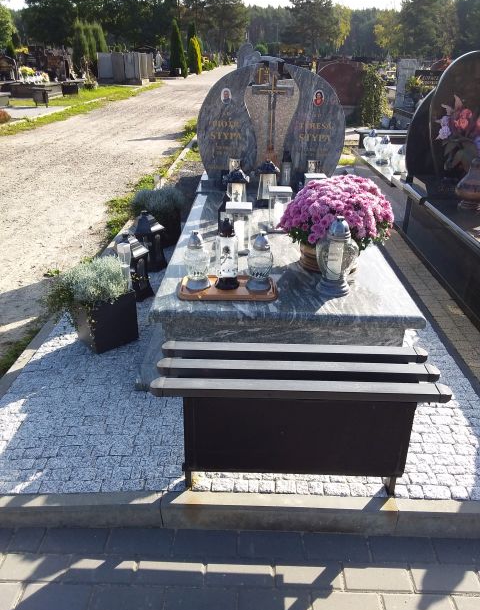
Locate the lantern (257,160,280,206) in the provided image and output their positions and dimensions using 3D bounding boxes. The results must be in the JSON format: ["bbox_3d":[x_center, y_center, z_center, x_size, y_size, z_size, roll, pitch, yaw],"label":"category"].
[{"bbox_3d":[0.208,-0.873,3.686,0.167,0.309,0.167,1,25,1],"label":"lantern"}]

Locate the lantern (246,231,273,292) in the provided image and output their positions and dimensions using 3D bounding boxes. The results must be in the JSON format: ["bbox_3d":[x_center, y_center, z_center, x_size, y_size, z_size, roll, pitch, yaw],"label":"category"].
[{"bbox_3d":[0.086,-0.190,2.174,0.110,0.240,0.110,2,25,0],"label":"lantern"}]

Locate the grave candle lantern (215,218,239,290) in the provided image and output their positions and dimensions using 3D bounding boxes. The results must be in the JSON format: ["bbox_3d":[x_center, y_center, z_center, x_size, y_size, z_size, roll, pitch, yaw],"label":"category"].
[{"bbox_3d":[-0.051,-0.225,2.230,0.108,0.304,0.108,1,25,1],"label":"grave candle lantern"}]

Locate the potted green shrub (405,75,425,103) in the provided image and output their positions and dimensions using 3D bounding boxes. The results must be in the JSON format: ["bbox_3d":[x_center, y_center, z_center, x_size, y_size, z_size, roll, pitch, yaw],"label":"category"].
[{"bbox_3d":[3.408,-4.205,10.117,0.370,0.500,0.370,1,25,1],"label":"potted green shrub"}]

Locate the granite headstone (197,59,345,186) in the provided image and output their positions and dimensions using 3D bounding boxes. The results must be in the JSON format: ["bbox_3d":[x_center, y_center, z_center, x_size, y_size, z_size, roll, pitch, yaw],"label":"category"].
[{"bbox_3d":[0.252,-1.504,4.279,1.192,0.929,0.202,1,25,1],"label":"granite headstone"}]

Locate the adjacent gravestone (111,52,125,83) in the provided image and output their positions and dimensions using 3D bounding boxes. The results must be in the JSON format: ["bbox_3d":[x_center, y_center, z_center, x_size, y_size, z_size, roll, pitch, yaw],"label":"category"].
[{"bbox_3d":[-5.950,-11.631,25.491,0.667,1.434,0.253,1,25,1],"label":"adjacent gravestone"}]

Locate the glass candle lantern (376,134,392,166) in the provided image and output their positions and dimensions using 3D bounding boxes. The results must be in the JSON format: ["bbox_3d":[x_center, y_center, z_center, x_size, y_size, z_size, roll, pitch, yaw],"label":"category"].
[{"bbox_3d":[1.438,-1.551,5.158,0.155,0.260,0.155,1,25,1],"label":"glass candle lantern"}]

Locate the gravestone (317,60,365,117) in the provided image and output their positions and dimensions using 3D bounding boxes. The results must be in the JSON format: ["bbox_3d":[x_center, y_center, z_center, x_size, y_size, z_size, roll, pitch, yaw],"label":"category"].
[{"bbox_3d":[2.105,-4.393,10.556,1.111,1.071,0.222,1,25,1],"label":"gravestone"}]

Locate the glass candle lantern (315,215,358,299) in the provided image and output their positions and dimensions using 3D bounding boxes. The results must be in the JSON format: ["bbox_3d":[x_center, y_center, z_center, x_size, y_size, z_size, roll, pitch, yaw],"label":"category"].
[{"bbox_3d":[0.410,-0.213,2.167,0.178,0.326,0.178,2,25,0],"label":"glass candle lantern"}]

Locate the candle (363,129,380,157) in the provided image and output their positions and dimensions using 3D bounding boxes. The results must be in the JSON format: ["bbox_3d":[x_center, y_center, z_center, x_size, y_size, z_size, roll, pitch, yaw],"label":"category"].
[{"bbox_3d":[1.491,-1.828,5.836,0.175,0.268,0.175,2,25,0],"label":"candle"}]

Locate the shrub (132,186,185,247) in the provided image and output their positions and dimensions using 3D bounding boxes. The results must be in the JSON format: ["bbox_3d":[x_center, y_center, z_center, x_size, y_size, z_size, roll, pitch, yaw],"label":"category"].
[{"bbox_3d":[-0.605,-0.670,3.891,0.370,0.426,0.370,-21,33,-40],"label":"shrub"}]

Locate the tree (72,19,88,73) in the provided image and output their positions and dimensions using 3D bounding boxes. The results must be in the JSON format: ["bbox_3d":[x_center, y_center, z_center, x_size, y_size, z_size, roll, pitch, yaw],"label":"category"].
[{"bbox_3d":[-9.300,-14.780,30.207,0.920,3.300,0.920,2,25,0],"label":"tree"}]

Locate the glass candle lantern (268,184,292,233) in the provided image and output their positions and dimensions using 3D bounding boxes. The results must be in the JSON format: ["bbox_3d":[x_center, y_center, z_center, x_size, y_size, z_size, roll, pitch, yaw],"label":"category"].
[{"bbox_3d":[0.227,-0.553,2.990,0.132,0.236,0.137,2,25,0],"label":"glass candle lantern"}]

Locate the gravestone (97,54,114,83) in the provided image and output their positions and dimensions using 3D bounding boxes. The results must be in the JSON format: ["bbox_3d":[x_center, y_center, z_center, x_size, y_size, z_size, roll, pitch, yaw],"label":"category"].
[{"bbox_3d":[-7.270,-12.665,27.856,0.870,1.500,0.200,2,25,0],"label":"gravestone"}]

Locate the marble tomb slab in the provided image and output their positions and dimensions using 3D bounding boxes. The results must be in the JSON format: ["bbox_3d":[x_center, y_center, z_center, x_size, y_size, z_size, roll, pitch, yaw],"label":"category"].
[{"bbox_3d":[0.218,-0.365,3.379,1.262,0.343,2.707,1,25,1],"label":"marble tomb slab"}]

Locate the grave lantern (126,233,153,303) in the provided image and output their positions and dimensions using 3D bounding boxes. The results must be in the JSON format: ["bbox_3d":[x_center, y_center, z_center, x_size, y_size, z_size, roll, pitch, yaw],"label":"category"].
[{"bbox_3d":[-0.614,-0.230,2.960,0.200,0.385,0.200,-17,30,-32],"label":"grave lantern"}]

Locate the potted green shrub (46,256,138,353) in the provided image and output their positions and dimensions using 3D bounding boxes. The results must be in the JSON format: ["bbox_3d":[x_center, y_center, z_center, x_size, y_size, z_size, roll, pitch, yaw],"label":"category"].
[{"bbox_3d":[-0.703,-0.015,2.499,0.320,0.385,0.320,-22,33,-39],"label":"potted green shrub"}]

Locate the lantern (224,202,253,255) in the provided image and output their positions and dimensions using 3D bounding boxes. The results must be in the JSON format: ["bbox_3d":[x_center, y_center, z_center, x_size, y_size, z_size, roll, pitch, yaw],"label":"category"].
[{"bbox_3d":[-0.004,-0.387,2.619,0.130,0.238,0.135,2,25,0],"label":"lantern"}]

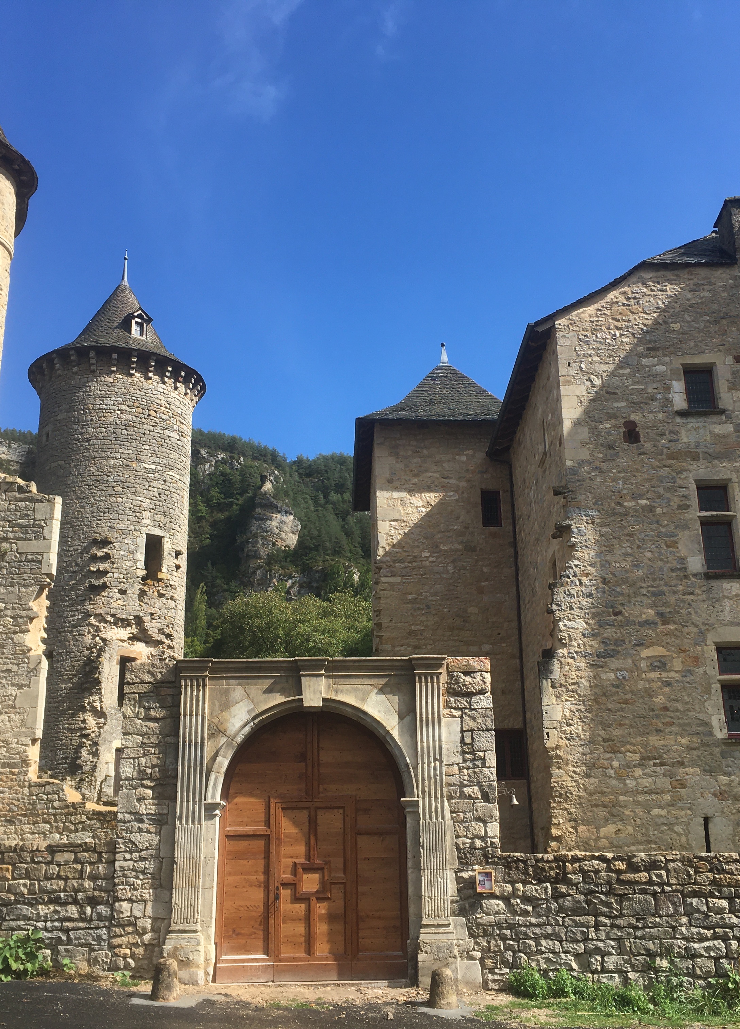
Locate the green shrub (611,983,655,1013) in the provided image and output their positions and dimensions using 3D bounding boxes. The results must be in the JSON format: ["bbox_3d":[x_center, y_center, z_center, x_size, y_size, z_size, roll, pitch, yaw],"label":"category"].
[{"bbox_3d":[3.471,6.363,15.130,0.533,0.359,0.500,-1,-19,0],"label":"green shrub"}]

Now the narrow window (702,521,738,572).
[{"bbox_3d":[7.823,0.717,25.772,0.768,1.183,0.250,-1,-19,0],"label":"narrow window"}]

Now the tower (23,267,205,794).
[{"bbox_3d":[-8.634,1.817,37.553,6.024,22.842,6.024,-1,-19,0],"label":"tower"}]

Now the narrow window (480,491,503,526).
[{"bbox_3d":[3.577,-0.177,33.949,0.601,1.209,0.250,0,-19,-4],"label":"narrow window"}]

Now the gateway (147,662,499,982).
[{"bbox_3d":[-0.690,4.530,17.330,5.134,4.702,0.900,0,-19,-1],"label":"gateway"}]

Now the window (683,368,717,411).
[{"bbox_3d":[7.770,-2.943,27.054,0.730,1.110,0.250,-1,-19,0],"label":"window"}]

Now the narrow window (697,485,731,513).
[{"bbox_3d":[7.833,-0.355,26.147,0.694,0.674,0.220,-1,-19,0],"label":"narrow window"}]

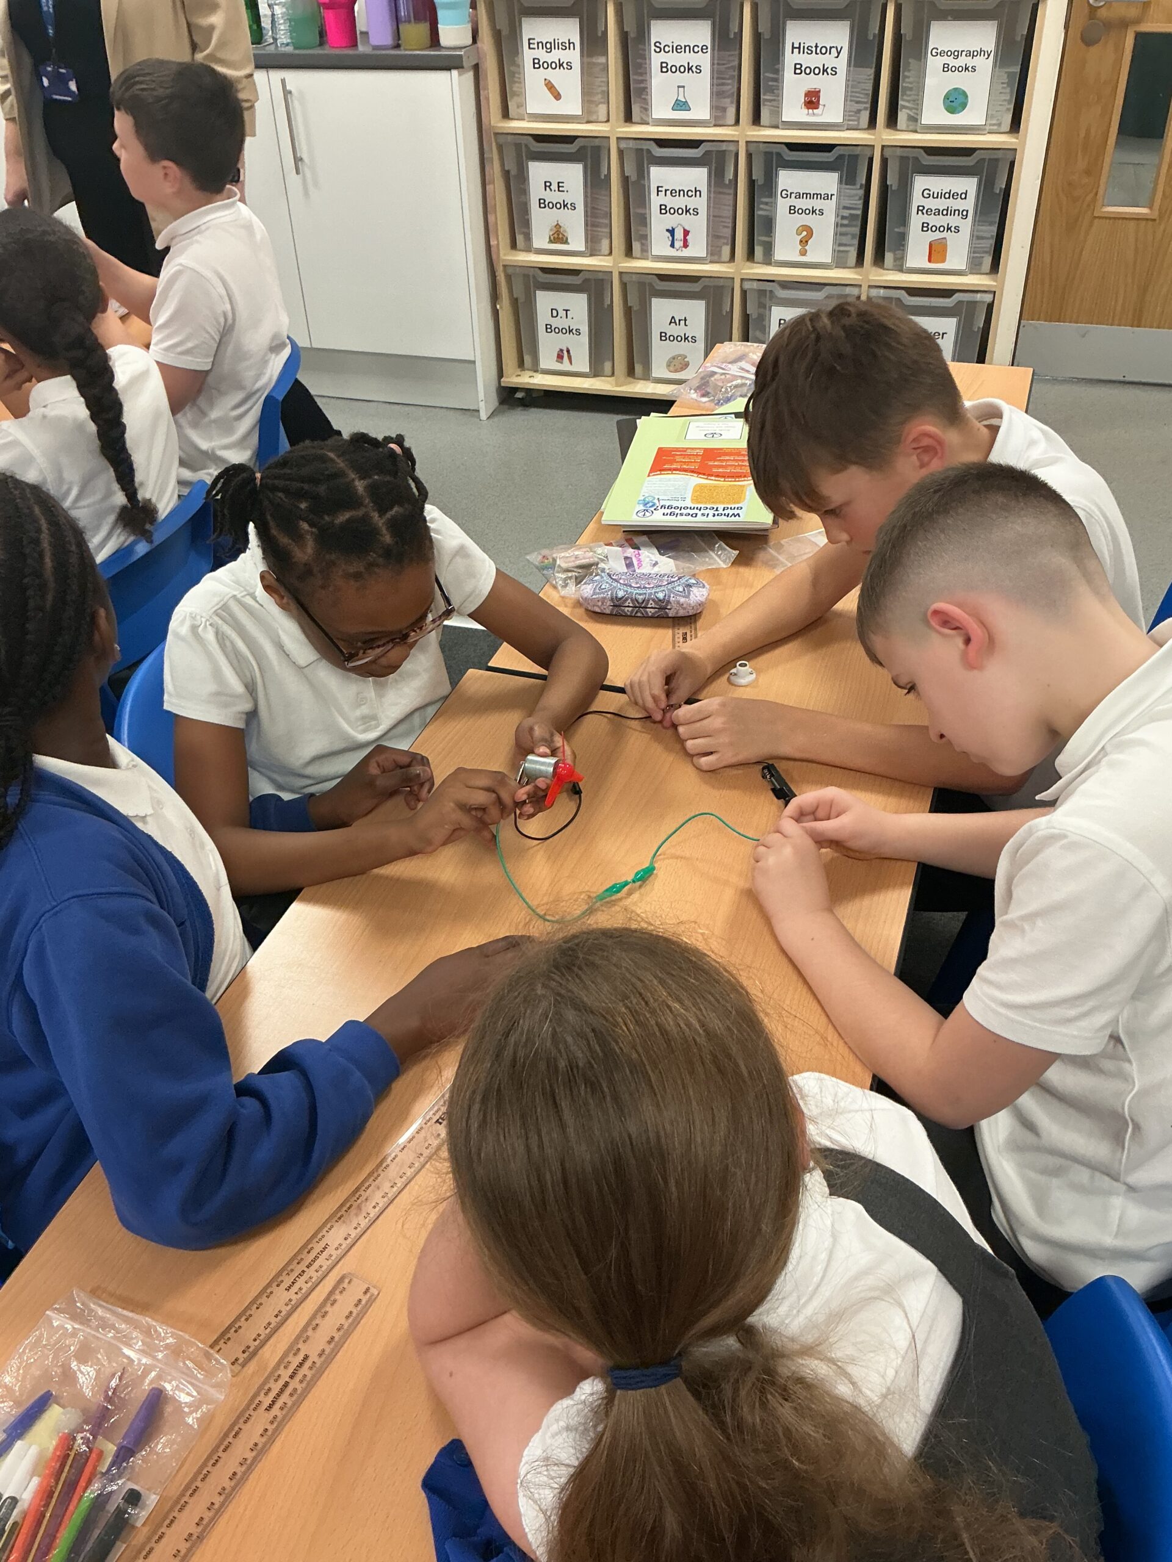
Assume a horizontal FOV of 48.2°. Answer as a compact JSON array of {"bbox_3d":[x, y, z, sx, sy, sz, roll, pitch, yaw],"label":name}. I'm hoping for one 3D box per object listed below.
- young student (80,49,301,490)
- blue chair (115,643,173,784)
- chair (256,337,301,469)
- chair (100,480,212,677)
[{"bbox_3d":[-0.739,-0.710,2.452,0.580,1.130,0.420,4,38,9],"label":"young student"},{"bbox_3d":[-0.260,0.132,1.671,0.460,0.710,0.430,16,42,23],"label":"blue chair"},{"bbox_3d":[-0.683,-0.477,2.491,0.460,0.710,0.430,1,38,5],"label":"chair"},{"bbox_3d":[-0.776,-0.062,1.957,0.460,0.710,0.430,14,41,21],"label":"chair"}]

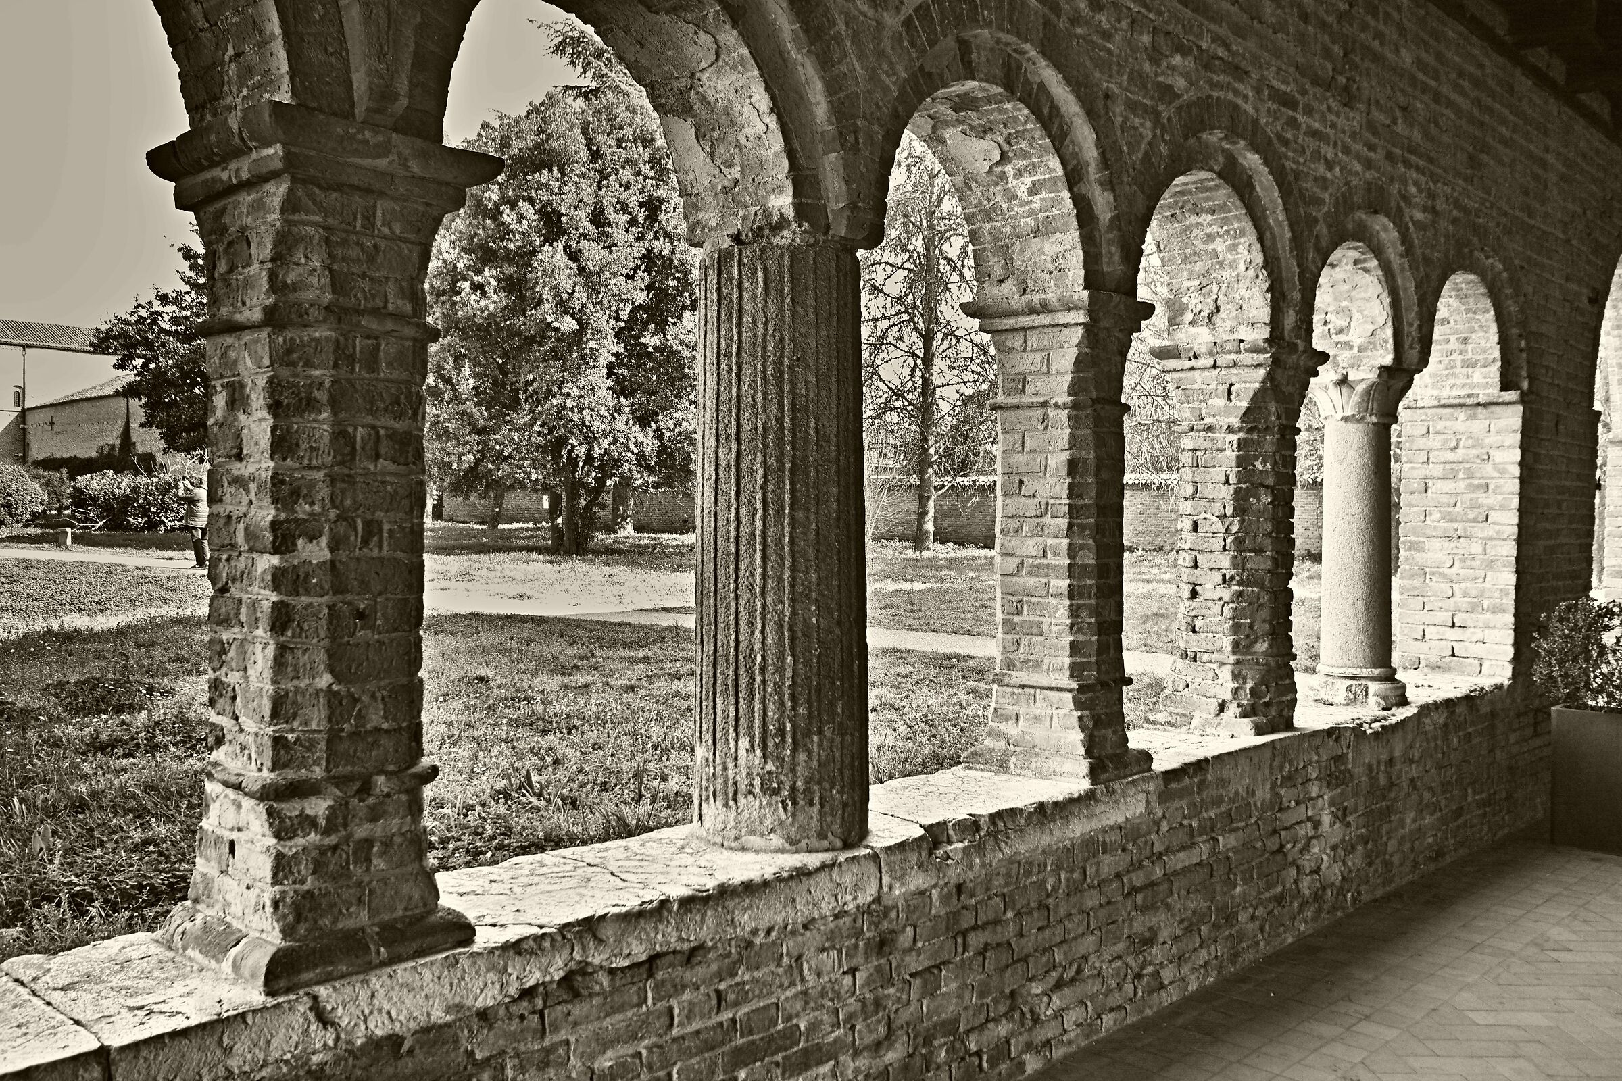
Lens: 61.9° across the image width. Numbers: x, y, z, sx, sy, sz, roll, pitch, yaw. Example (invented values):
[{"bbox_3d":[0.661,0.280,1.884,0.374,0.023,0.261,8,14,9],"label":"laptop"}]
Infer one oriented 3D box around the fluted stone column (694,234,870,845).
[{"bbox_3d":[-0.079,0.002,3.476,0.446,1.490,0.446,0,1,0],"label":"fluted stone column"}]

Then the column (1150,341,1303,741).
[{"bbox_3d":[1.701,-0.003,5.410,0.478,1.523,0.470,1,1,44],"label":"column"}]

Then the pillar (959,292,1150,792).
[{"bbox_3d":[0.812,-0.007,4.456,0.502,1.531,0.405,1,1,44],"label":"pillar"}]

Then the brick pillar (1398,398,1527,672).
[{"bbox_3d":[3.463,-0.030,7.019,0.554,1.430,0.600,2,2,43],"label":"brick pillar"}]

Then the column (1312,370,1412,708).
[{"bbox_3d":[2.377,-0.030,5.842,0.324,1.446,0.324,1,1,43],"label":"column"}]

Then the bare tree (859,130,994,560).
[{"bbox_3d":[3.246,-5.898,36.890,5.200,12.354,5.000,0,1,5],"label":"bare tree"}]

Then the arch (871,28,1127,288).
[{"bbox_3d":[0.417,-1.052,3.863,0.419,0.624,1.224,1,1,43],"label":"arch"}]

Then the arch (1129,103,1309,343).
[{"bbox_3d":[1.244,-1.133,4.876,0.502,0.778,1.328,1,1,44],"label":"arch"}]

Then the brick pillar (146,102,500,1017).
[{"bbox_3d":[-0.896,0.012,2.506,0.450,1.458,0.442,1,1,43],"label":"brick pillar"}]

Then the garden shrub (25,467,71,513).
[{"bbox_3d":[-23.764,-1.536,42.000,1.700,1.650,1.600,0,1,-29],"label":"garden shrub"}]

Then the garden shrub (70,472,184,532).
[{"bbox_3d":[-25.237,-1.383,49.980,4.313,2.298,2.800,0,1,-27],"label":"garden shrub"}]

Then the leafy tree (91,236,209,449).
[{"bbox_3d":[-18.457,-5.002,41.910,7.200,10.163,7.000,0,1,-24],"label":"leafy tree"}]

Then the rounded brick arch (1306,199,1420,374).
[{"bbox_3d":[2.146,-1.103,5.818,0.502,0.697,1.312,1,1,44],"label":"rounded brick arch"}]

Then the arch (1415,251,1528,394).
[{"bbox_3d":[3.093,-1.111,6.806,0.502,0.689,1.361,1,1,44],"label":"arch"}]

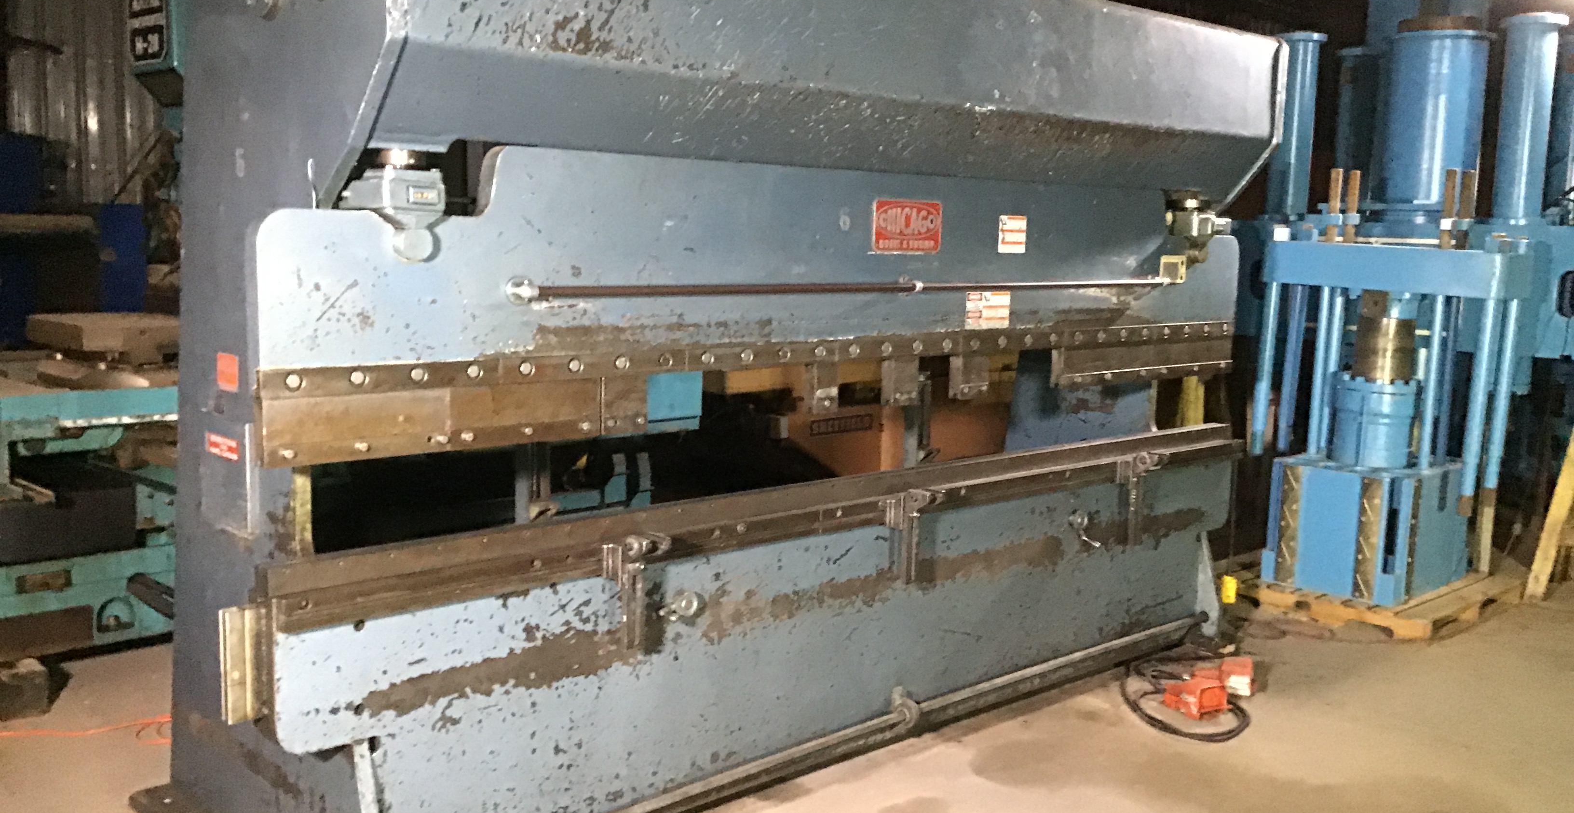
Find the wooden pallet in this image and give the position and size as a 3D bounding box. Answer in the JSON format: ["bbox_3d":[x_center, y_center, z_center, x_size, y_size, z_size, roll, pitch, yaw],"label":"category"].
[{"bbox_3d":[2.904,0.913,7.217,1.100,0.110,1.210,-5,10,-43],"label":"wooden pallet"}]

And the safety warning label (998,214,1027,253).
[{"bbox_3d":[0.805,-0.612,5.019,0.156,0.132,0.004,-5,10,-43],"label":"safety warning label"}]

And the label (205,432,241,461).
[{"bbox_3d":[-1.550,0.111,3.871,0.004,0.056,0.232,-5,10,-43],"label":"label"}]

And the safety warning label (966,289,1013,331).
[{"bbox_3d":[0.711,-0.338,4.974,0.244,0.129,0.004,-5,10,-43],"label":"safety warning label"}]

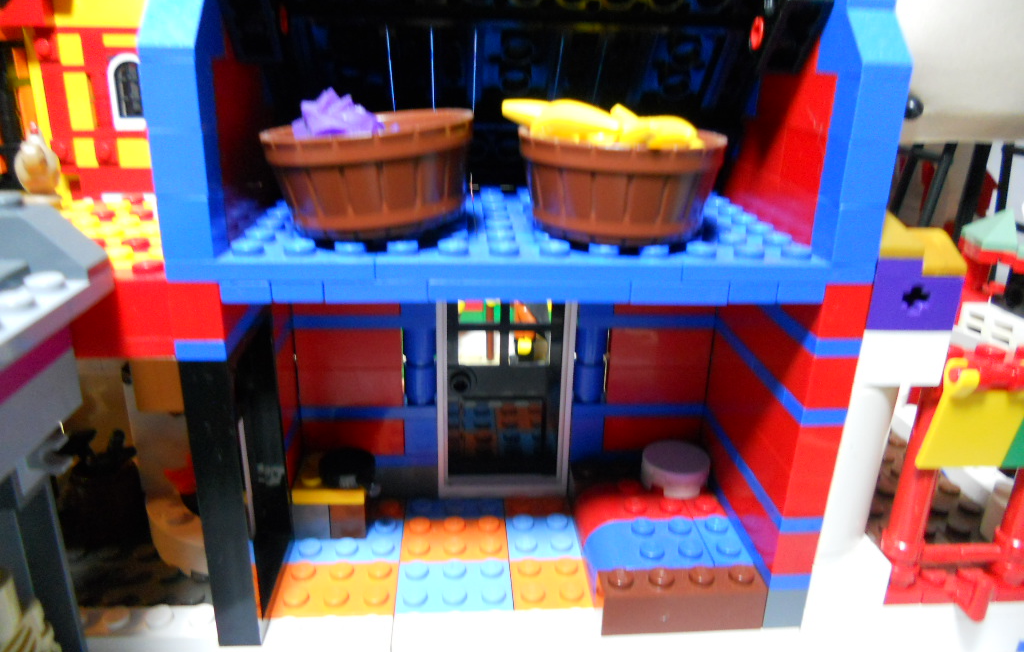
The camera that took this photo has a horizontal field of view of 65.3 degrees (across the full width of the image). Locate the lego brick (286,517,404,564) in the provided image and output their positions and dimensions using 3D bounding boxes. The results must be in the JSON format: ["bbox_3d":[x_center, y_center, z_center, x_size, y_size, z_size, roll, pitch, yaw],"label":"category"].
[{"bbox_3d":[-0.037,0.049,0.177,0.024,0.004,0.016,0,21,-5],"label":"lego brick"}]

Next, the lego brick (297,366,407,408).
[{"bbox_3d":[-0.038,0.012,0.186,0.024,0.010,0.008,0,21,-4],"label":"lego brick"}]

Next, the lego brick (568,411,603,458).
[{"bbox_3d":[0.018,0.025,0.194,0.008,0.010,0.008,0,21,-5],"label":"lego brick"}]

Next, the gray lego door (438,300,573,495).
[{"bbox_3d":[-0.002,0.014,0.189,0.032,0.057,0.008,0,21,-4],"label":"gray lego door"}]

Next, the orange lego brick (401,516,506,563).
[{"bbox_3d":[-0.013,0.051,0.181,0.024,0.011,0.016,0,21,-4],"label":"orange lego brick"}]

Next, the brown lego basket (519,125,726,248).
[{"bbox_3d":[0.019,-0.026,0.141,0.036,0.017,0.036,0,22,-5],"label":"brown lego basket"}]

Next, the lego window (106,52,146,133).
[{"bbox_3d":[-0.133,-0.082,0.280,0.016,0.026,0.008,3,21,2],"label":"lego window"}]

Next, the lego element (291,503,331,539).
[{"bbox_3d":[-0.045,0.041,0.181,0.008,0.010,0.010,0,21,-4],"label":"lego element"}]

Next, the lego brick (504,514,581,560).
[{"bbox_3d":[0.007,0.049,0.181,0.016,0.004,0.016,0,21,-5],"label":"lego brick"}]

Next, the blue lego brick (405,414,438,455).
[{"bbox_3d":[-0.022,0.024,0.192,0.008,0.010,0.008,0,21,-4],"label":"blue lego brick"}]

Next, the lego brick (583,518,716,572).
[{"bbox_3d":[0.028,0.048,0.166,0.024,0.011,0.016,0,21,-4],"label":"lego brick"}]

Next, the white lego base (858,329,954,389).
[{"bbox_3d":[0.066,0.004,0.140,0.016,0.010,0.009,0,21,-5],"label":"white lego base"}]

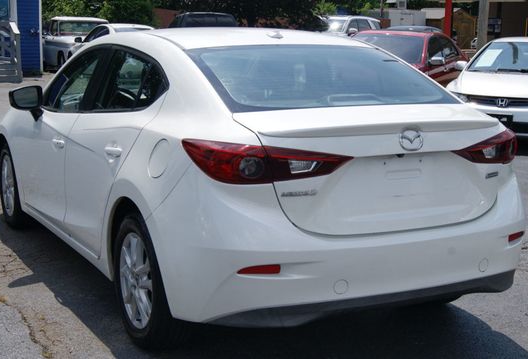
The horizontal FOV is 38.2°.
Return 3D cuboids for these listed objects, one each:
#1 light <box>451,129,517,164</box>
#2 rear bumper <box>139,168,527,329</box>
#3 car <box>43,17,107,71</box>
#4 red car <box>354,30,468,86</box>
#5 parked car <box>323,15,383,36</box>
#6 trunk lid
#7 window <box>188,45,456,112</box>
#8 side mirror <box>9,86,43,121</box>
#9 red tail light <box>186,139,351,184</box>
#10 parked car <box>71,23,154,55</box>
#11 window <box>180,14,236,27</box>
[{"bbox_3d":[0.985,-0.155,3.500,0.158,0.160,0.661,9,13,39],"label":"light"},{"bbox_3d":[0.448,0.203,3.373,1.790,0.660,0.780,-5,12,-29],"label":"rear bumper"},{"bbox_3d":[-6.239,-4.394,25.000,1.950,1.850,5.100,-5,11,-28],"label":"car"},{"bbox_3d":[2.479,-1.980,14.000,1.850,1.460,4.800,6,11,28],"label":"red car"},{"bbox_3d":[3.380,-6.130,32.900,1.860,1.740,4.750,10,14,39],"label":"parked car"},{"bbox_3d":[0.513,-0.053,3.217,1.280,0.500,0.470,-5,12,-29],"label":"trunk lid"},{"bbox_3d":[0.258,-0.517,3.595,1.244,0.140,0.763,-5,35,-29],"label":"window"},{"bbox_3d":[-1.537,-0.483,4.898,0.215,0.200,0.160,-5,12,-29],"label":"side mirror"},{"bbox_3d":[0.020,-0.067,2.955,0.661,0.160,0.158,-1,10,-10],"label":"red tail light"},{"bbox_3d":[-3.703,-3.213,19.200,1.800,1.420,4.600,-6,12,-33],"label":"parked car"},{"bbox_3d":[-1.514,-4.375,21.200,1.450,0.420,0.160,-3,11,-21],"label":"window"}]

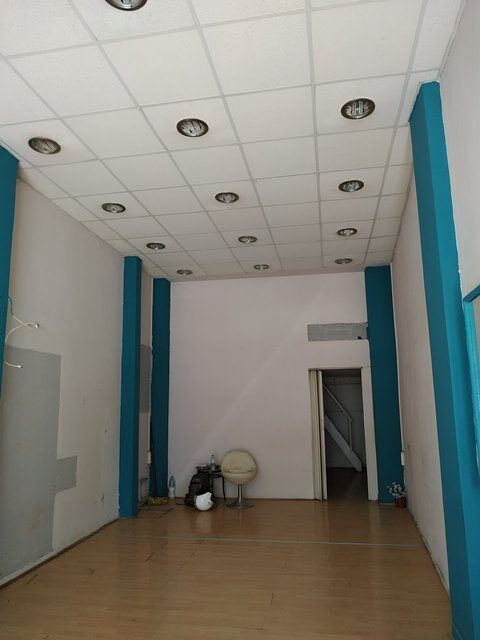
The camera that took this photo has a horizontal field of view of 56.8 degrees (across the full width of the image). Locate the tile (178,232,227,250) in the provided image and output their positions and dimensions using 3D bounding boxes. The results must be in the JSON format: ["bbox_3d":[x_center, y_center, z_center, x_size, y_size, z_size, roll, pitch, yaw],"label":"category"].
[{"bbox_3d":[-0.490,-1.034,5.752,0.576,0.020,0.576,-2,-10,11],"label":"tile"}]

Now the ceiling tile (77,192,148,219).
[{"bbox_3d":[-1.300,-1.196,4.678,0.600,0.030,0.600,-2,-10,11],"label":"ceiling tile"}]

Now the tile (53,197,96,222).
[{"bbox_3d":[-1.744,-1.185,4.782,0.234,0.020,0.576,-2,-10,11],"label":"tile"}]

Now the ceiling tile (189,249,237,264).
[{"bbox_3d":[-0.383,-0.904,6.266,0.600,0.025,0.600,-3,-11,11],"label":"ceiling tile"}]

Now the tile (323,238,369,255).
[{"bbox_3d":[1.418,-0.984,5.965,0.600,0.025,0.600,-3,-11,11],"label":"tile"}]

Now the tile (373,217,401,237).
[{"bbox_3d":[1.746,-1.125,5.334,0.306,0.020,0.576,-2,-10,11],"label":"tile"}]

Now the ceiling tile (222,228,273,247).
[{"bbox_3d":[0.099,-1.048,5.598,0.600,0.030,0.590,-2,-10,11],"label":"ceiling tile"}]

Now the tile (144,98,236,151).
[{"bbox_3d":[-0.353,-1.452,3.318,0.600,0.030,0.590,-2,-10,11],"label":"tile"}]

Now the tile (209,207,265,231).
[{"bbox_3d":[-0.009,-1.148,5.029,0.600,0.030,0.600,-2,-10,11],"label":"tile"}]

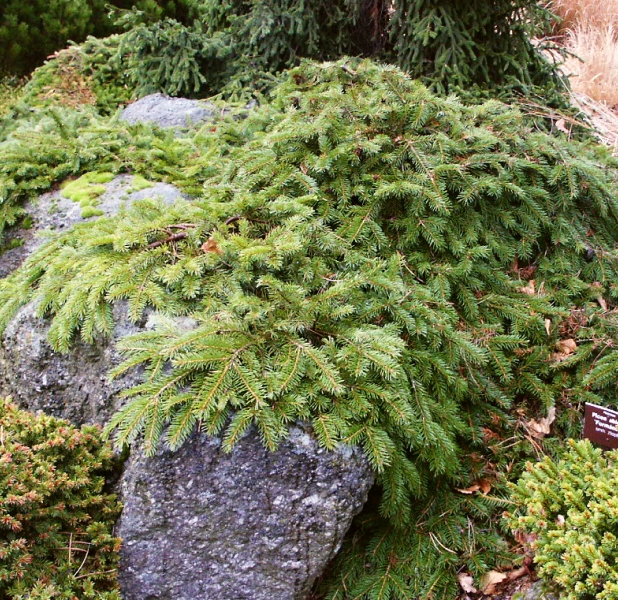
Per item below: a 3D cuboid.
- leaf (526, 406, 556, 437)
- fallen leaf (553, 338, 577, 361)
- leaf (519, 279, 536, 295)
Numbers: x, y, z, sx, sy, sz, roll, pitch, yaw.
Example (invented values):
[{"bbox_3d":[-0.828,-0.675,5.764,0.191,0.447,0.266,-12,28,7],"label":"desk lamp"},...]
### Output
[{"bbox_3d":[0.539,0.285,1.884,0.058,0.035,0.060,15,30,26],"label":"leaf"},{"bbox_3d":[0.678,0.131,2.141,0.054,0.030,0.050,5,27,9],"label":"fallen leaf"},{"bbox_3d":[0.665,-0.041,2.462,0.042,0.028,0.038,0,27,0],"label":"leaf"}]

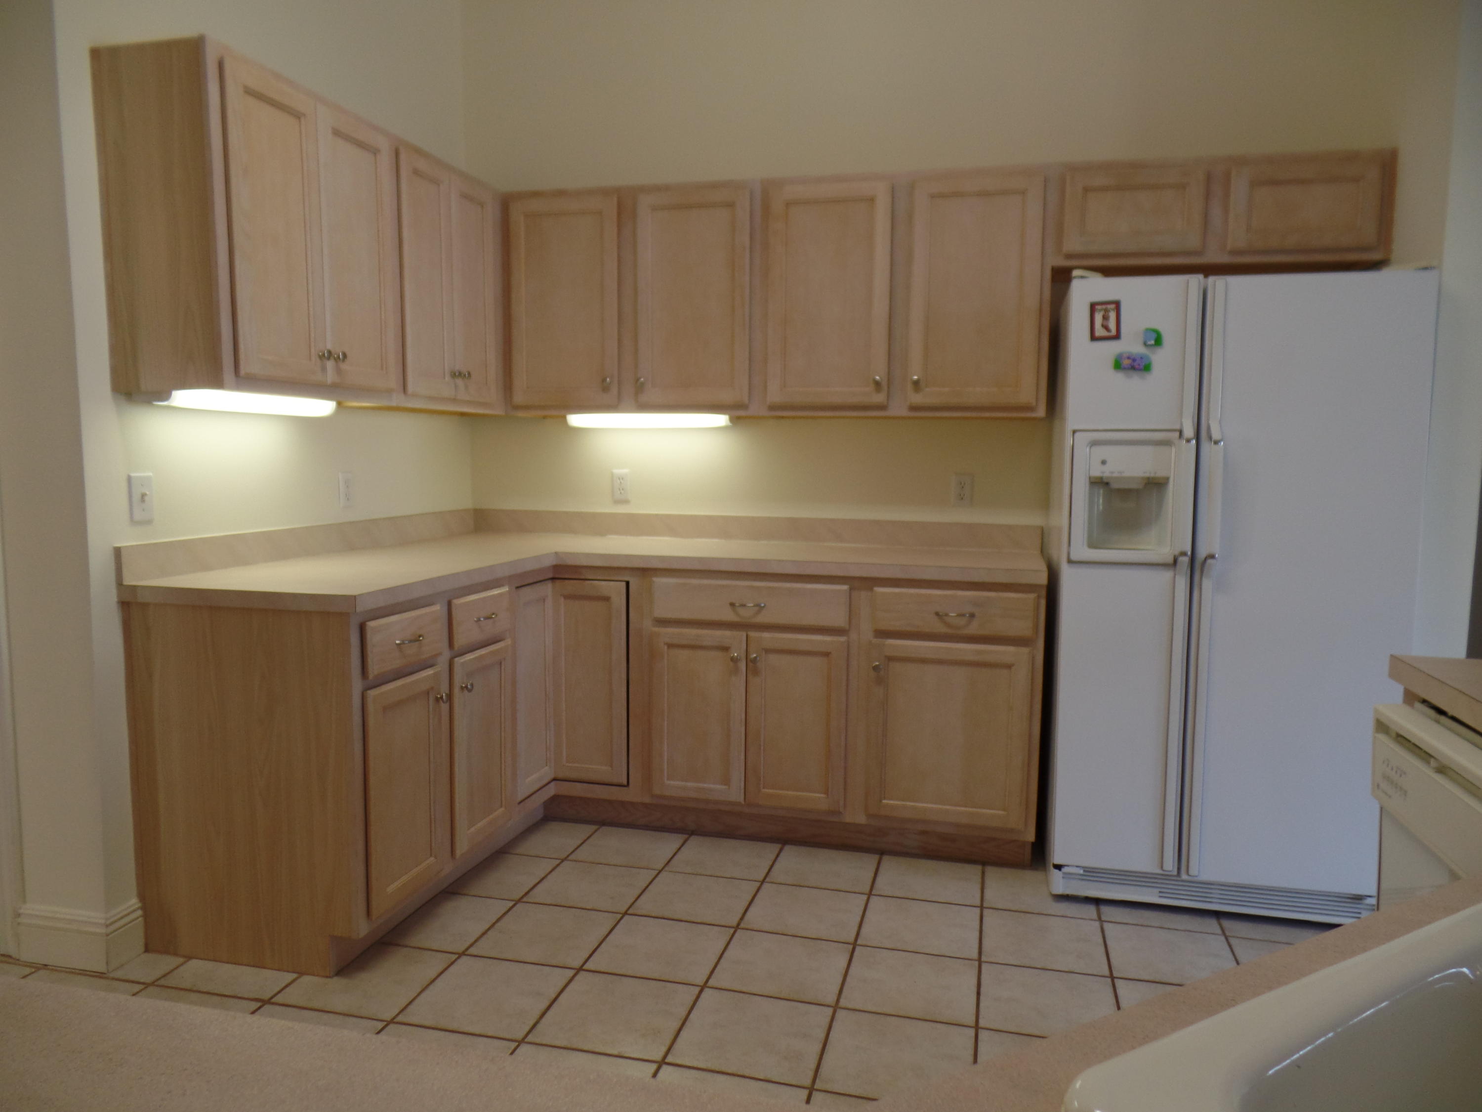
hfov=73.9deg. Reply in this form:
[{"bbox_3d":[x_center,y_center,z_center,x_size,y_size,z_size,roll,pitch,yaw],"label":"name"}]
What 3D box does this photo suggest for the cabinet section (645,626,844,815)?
[{"bbox_3d":[0.080,0.485,3.307,0.620,0.547,0.500,2,6,14],"label":"cabinet section"}]

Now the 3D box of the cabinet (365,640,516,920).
[{"bbox_3d":[-1.036,0.532,2.661,0.560,0.545,0.715,2,6,14],"label":"cabinet"}]

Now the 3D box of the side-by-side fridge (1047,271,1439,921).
[{"bbox_3d":[1.359,0.097,2.899,0.825,1.710,0.780,2,6,14],"label":"side-by-side fridge"}]

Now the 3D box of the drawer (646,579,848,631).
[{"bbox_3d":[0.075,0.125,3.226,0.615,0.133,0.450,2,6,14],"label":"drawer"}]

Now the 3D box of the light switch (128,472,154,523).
[{"bbox_3d":[-1.436,-0.138,2.365,0.020,0.116,0.070,2,6,14],"label":"light switch"}]

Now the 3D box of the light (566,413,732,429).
[{"bbox_3d":[-0.340,-0.488,3.564,0.620,0.048,0.120,2,6,14],"label":"light"}]

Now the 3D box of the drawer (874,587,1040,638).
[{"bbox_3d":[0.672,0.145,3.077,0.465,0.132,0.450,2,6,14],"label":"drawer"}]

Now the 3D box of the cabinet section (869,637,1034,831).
[{"bbox_3d":[0.678,0.504,3.157,0.452,0.540,0.500,2,6,14],"label":"cabinet section"}]

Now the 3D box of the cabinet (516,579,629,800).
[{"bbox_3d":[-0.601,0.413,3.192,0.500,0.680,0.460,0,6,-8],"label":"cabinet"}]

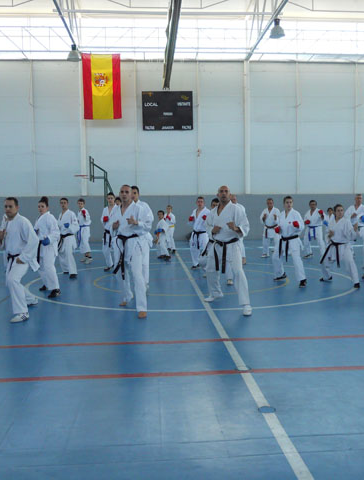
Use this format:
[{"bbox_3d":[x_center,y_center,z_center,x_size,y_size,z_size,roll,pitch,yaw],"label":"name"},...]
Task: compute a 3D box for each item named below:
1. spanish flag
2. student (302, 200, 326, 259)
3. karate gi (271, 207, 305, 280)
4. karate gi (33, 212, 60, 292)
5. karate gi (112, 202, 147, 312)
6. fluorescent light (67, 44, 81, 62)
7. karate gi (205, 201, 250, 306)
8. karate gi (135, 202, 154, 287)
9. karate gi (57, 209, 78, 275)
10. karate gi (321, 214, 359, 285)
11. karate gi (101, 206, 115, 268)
[{"bbox_3d":[-3.173,-6.107,20.666,1.550,2.585,0.060,-1,3,-3],"label":"spanish flag"},{"bbox_3d":[3.599,-0.309,14.060,0.600,1.524,0.650,1,4,28],"label":"student"},{"bbox_3d":[1.874,0.091,9.025,0.560,1.250,0.620,1,4,25],"label":"karate gi"},{"bbox_3d":[-2.189,0.174,8.425,0.480,1.270,0.540,2,4,33],"label":"karate gi"},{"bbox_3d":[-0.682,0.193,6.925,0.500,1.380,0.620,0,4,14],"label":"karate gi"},{"bbox_3d":[-3.849,-6.643,18.417,0.455,0.610,0.455,-1,4,-4],"label":"fluorescent light"},{"bbox_3d":[0.616,0.157,7.003,0.640,1.364,0.780,0,4,9],"label":"karate gi"},{"bbox_3d":[-0.715,0.040,9.018,0.570,1.452,0.570,0,4,20],"label":"karate gi"},{"bbox_3d":[-2.339,0.024,10.620,0.480,1.300,0.540,1,4,21],"label":"karate gi"},{"bbox_3d":[2.741,0.166,9.013,0.660,1.152,0.700,0,4,20],"label":"karate gi"},{"bbox_3d":[-1.593,-0.074,11.705,0.520,1.364,0.550,0,4,10],"label":"karate gi"}]

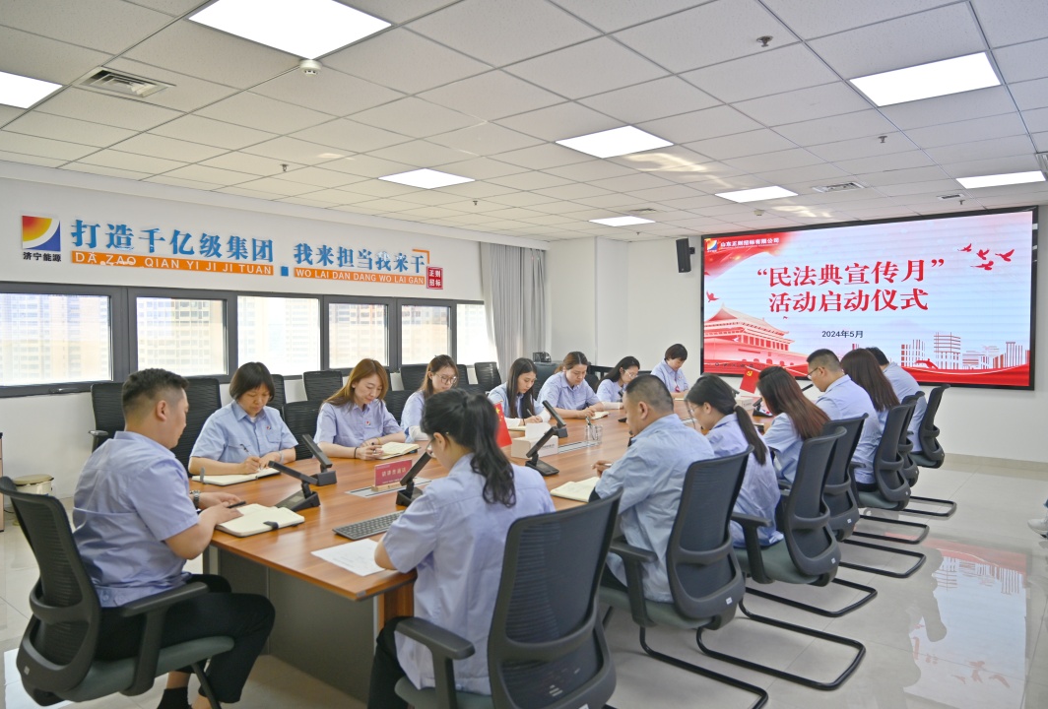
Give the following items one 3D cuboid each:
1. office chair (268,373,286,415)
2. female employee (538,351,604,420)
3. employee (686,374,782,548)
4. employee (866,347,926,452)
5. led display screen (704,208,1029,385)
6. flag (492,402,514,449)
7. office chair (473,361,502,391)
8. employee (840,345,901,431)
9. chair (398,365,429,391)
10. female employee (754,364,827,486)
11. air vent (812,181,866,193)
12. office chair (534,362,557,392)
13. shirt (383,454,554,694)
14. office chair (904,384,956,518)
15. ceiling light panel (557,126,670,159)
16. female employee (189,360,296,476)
[{"bbox_3d":[-2.307,0.703,6.535,0.620,0.990,0.600,2,3,40],"label":"office chair"},{"bbox_3d":[0.416,0.600,5.881,0.520,1.240,0.700,-1,2,-30],"label":"female employee"},{"bbox_3d":[0.900,0.702,3.350,0.700,1.225,0.480,2,3,40],"label":"employee"},{"bbox_3d":[2.969,0.583,5.945,0.750,1.290,0.520,2,3,40],"label":"employee"},{"bbox_3d":[3.742,-0.601,8.225,3.580,1.810,0.100,2,3,40],"label":"led display screen"},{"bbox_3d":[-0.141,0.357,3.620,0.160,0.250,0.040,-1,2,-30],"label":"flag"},{"bbox_3d":[-0.253,0.610,9.400,0.620,0.980,0.600,2,3,40],"label":"office chair"},{"bbox_3d":[2.406,0.599,5.178,0.700,1.290,0.480,2,3,40],"label":"employee"},{"bbox_3d":[-1.022,0.646,8.479,0.620,0.980,0.600,2,3,40],"label":"chair"},{"bbox_3d":[1.405,0.681,3.958,0.700,1.220,0.480,2,3,40],"label":"female employee"},{"bbox_3d":[2.742,-1.460,6.175,0.380,0.040,0.320,2,3,40],"label":"air vent"},{"bbox_3d":[0.560,0.601,9.594,0.620,0.980,0.600,2,3,40],"label":"office chair"},{"bbox_3d":[-0.128,0.590,2.028,0.410,0.650,0.500,2,3,40],"label":"shirt"},{"bbox_3d":[3.161,0.744,5.791,0.620,0.980,0.610,2,3,40],"label":"office chair"},{"bbox_3d":[0.608,-1.391,4.655,0.600,0.040,0.600,2,3,40],"label":"ceiling light panel"},{"bbox_3d":[-1.510,0.683,3.804,0.820,1.260,0.600,2,3,40],"label":"female employee"}]

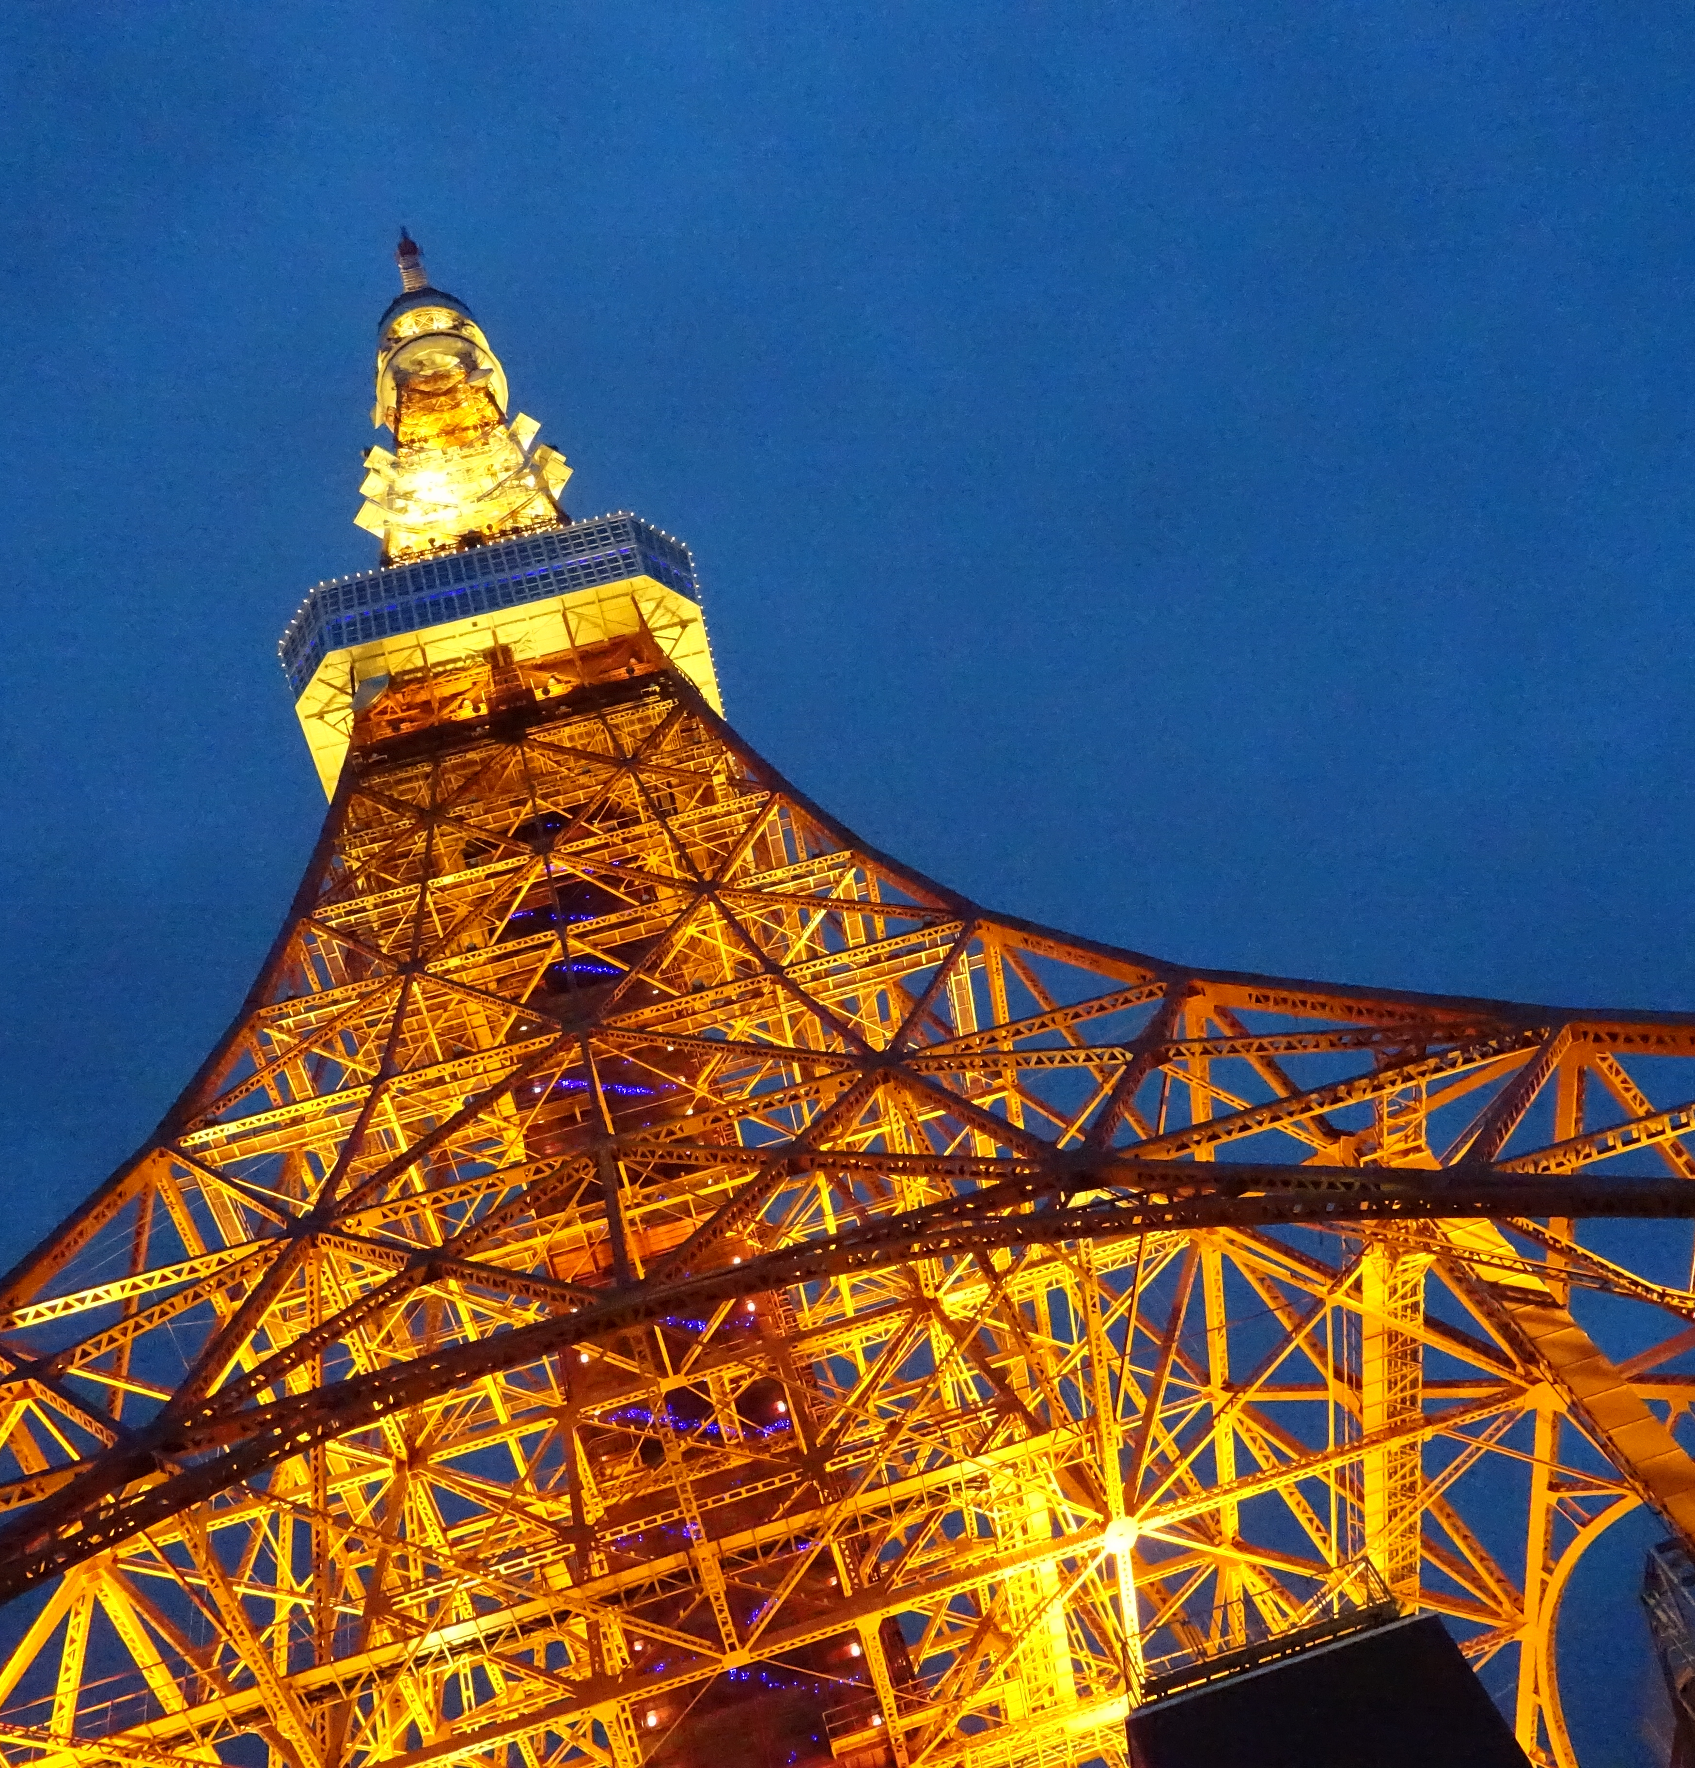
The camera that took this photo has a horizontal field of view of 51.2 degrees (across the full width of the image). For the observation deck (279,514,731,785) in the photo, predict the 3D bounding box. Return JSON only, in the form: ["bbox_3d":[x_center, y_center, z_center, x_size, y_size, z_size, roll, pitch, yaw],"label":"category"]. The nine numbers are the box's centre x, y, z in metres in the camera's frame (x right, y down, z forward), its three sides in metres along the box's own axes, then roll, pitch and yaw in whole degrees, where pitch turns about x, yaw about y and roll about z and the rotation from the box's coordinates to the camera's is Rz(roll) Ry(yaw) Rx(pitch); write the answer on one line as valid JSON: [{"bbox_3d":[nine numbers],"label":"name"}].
[{"bbox_3d":[-28.174,-10.968,158.534,36.613,10.991,36.613,-15,-56,-8],"label":"observation deck"}]

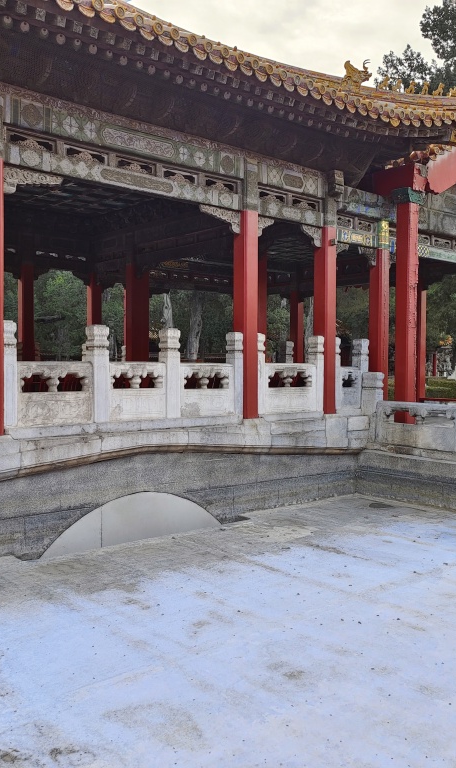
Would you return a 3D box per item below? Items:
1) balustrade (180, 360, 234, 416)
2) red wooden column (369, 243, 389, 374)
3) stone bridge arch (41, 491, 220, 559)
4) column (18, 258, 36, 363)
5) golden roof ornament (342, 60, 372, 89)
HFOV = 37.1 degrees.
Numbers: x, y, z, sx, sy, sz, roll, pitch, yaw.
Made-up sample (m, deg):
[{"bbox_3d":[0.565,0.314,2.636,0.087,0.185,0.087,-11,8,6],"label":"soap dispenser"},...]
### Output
[{"bbox_3d":[-0.345,0.079,9.551,0.988,0.739,0.151,-1,2,-41],"label":"balustrade"},{"bbox_3d":[2.816,-0.880,12.772,0.285,3.283,0.277,-1,3,-41],"label":"red wooden column"},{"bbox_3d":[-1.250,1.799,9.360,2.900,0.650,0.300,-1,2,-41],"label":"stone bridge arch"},{"bbox_3d":[-4.991,-1.313,16.842,0.290,3.263,0.290,-1,2,-41],"label":"column"},{"bbox_3d":[2.106,-5.033,11.065,0.464,0.406,0.223,0,2,4],"label":"golden roof ornament"}]

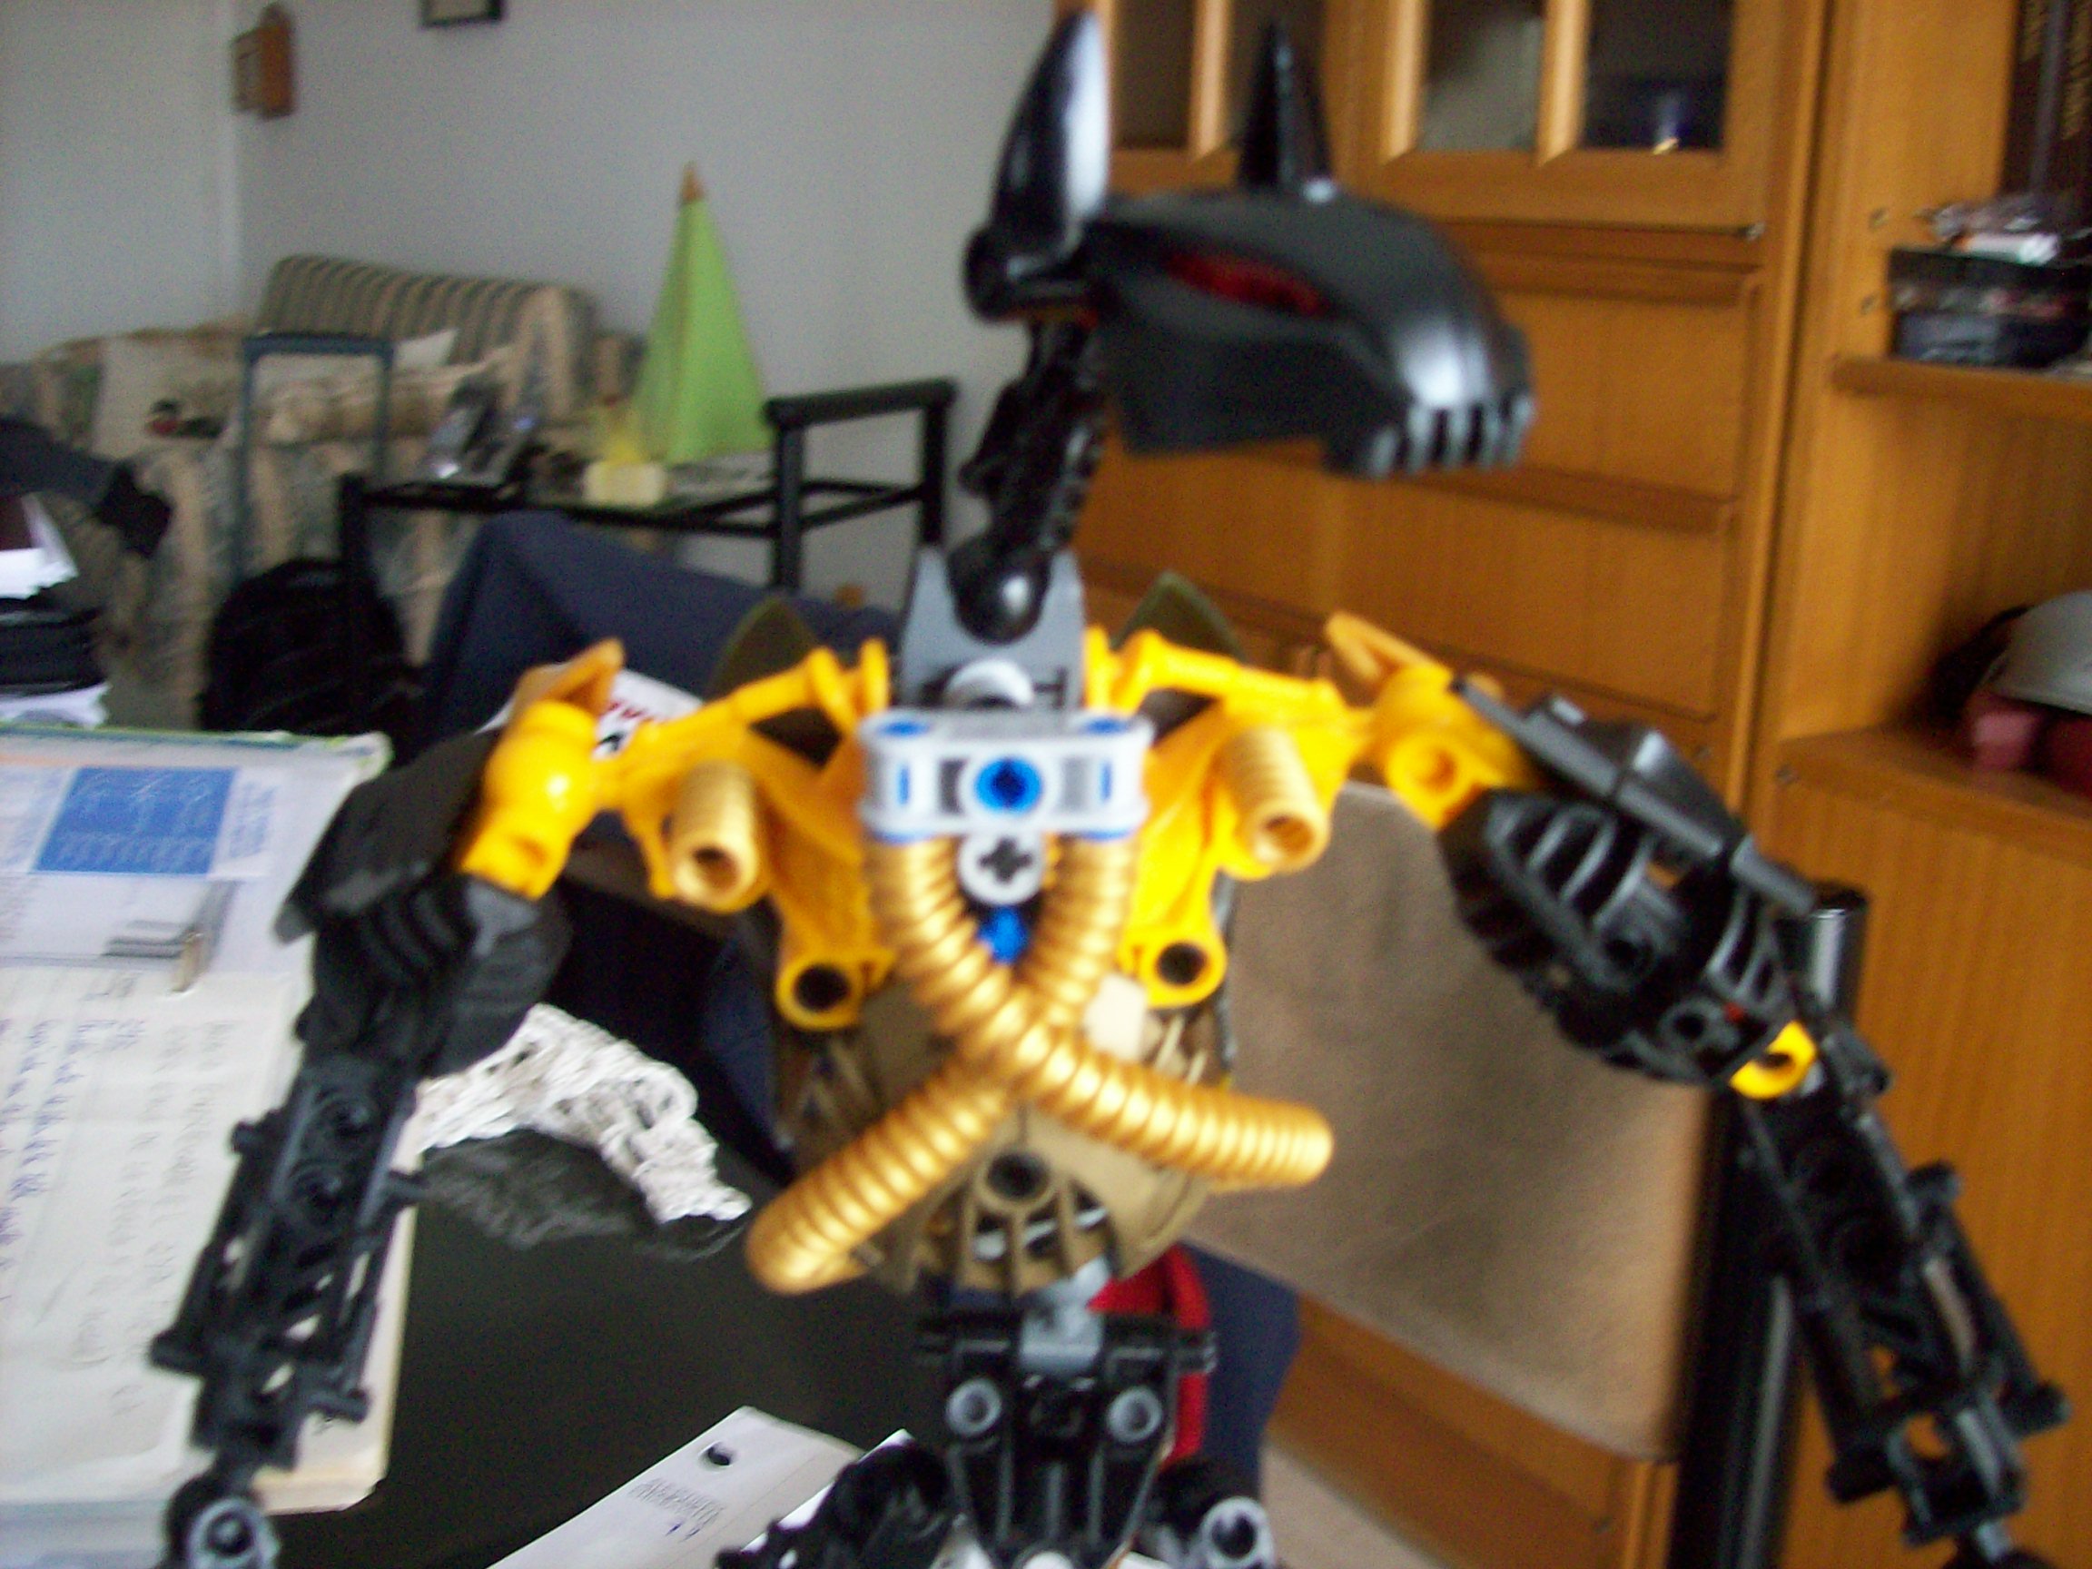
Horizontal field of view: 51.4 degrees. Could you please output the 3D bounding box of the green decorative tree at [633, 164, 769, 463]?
[{"bbox_3d":[-0.407,-0.561,2.557,0.128,0.350,0.128,-7,17,-31],"label":"green decorative tree"}]

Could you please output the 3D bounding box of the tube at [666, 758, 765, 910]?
[{"bbox_3d":[-0.028,0.004,0.186,0.007,0.007,0.015,0,22,-8],"label":"tube"}]

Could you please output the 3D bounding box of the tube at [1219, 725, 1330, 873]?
[{"bbox_3d":[0.020,0.002,0.193,0.007,0.007,0.015,0,22,-8],"label":"tube"}]

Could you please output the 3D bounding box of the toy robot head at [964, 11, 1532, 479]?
[{"bbox_3d":[0.023,-0.049,0.199,0.046,0.037,0.041,12,17,34],"label":"toy robot head"}]

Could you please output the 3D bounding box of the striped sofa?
[{"bbox_3d":[-1.391,-0.494,3.870,0.790,0.840,1.670,-7,17,-33],"label":"striped sofa"}]

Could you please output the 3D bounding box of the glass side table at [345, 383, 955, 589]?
[{"bbox_3d":[-0.487,-0.125,2.699,0.623,0.770,0.476,8,15,21],"label":"glass side table"}]

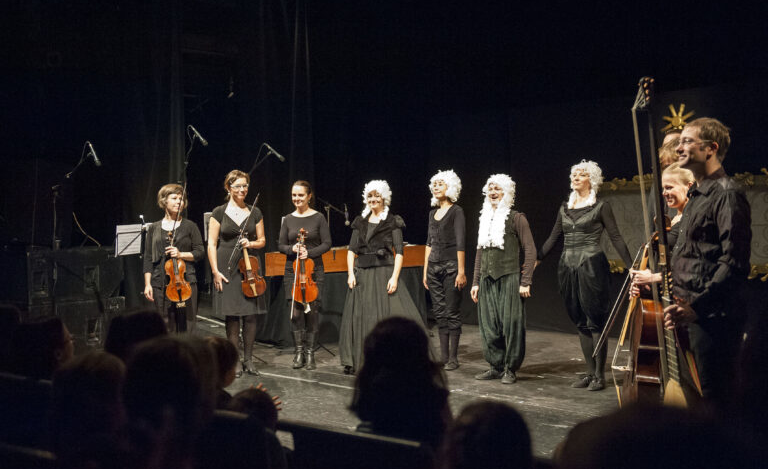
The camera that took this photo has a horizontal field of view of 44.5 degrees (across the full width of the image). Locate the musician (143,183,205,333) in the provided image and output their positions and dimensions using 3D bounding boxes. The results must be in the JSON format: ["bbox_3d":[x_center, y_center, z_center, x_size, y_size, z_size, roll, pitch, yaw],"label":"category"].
[{"bbox_3d":[-1.762,0.389,7.850,0.500,1.615,0.380,0,1,-8],"label":"musician"}]

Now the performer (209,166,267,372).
[{"bbox_3d":[-1.221,0.329,7.870,0.480,1.731,0.380,0,1,-12],"label":"performer"}]

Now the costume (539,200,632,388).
[{"bbox_3d":[1.572,0.458,7.280,0.700,1.475,0.340,0,1,30],"label":"costume"}]

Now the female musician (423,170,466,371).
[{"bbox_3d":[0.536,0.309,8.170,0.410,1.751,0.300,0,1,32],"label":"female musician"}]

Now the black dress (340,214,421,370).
[{"bbox_3d":[-0.004,0.489,8.050,0.740,1.356,0.620,0,1,20],"label":"black dress"}]

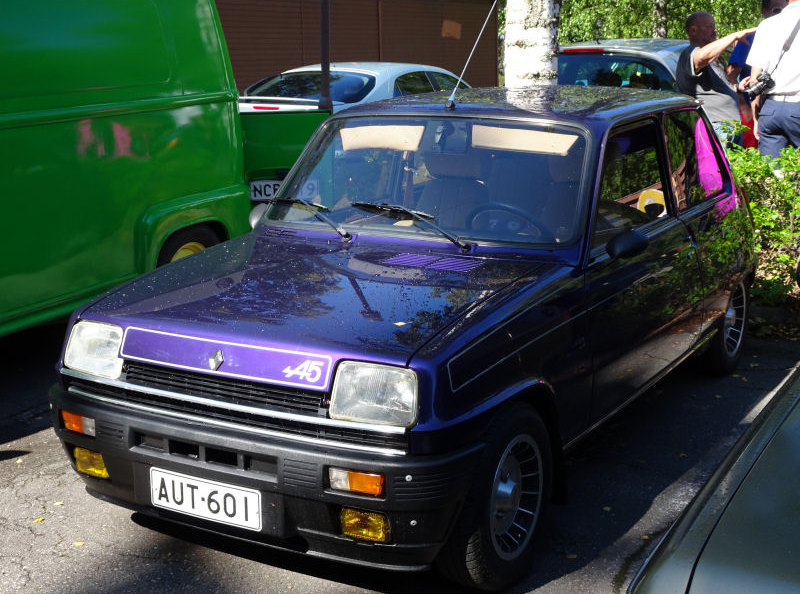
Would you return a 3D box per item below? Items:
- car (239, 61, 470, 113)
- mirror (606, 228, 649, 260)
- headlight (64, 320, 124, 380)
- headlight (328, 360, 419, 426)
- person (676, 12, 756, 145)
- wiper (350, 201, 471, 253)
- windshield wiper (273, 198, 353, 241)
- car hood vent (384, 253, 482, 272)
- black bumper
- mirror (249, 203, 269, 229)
[{"bbox_3d":[-0.214,-1.955,12.748,1.770,1.430,4.550,6,14,30],"label":"car"},{"bbox_3d":[0.729,-0.175,3.548,0.145,0.105,0.095,4,13,24],"label":"mirror"},{"bbox_3d":[-0.893,0.152,3.286,0.218,0.148,0.090,6,14,30],"label":"headlight"},{"bbox_3d":[-0.057,0.239,2.792,0.218,0.148,0.090,6,14,30],"label":"headlight"},{"bbox_3d":[2.283,-1.147,8.000,0.600,1.770,0.520,-2,12,-3],"label":"person"},{"bbox_3d":[0.043,-0.265,3.727,0.554,0.060,0.094,25,71,38],"label":"wiper"},{"bbox_3d":[-0.310,-0.308,3.955,0.494,0.082,0.060,29,-15,44],"label":"windshield wiper"},{"bbox_3d":[0.101,-0.109,3.508,0.320,0.025,0.150,6,21,30],"label":"car hood vent"},{"bbox_3d":[-0.478,0.497,3.087,1.470,0.360,0.250,6,14,30],"label":"black bumper"},{"bbox_3d":[-0.535,-0.311,4.311,0.145,0.105,0.095,8,15,37],"label":"mirror"}]

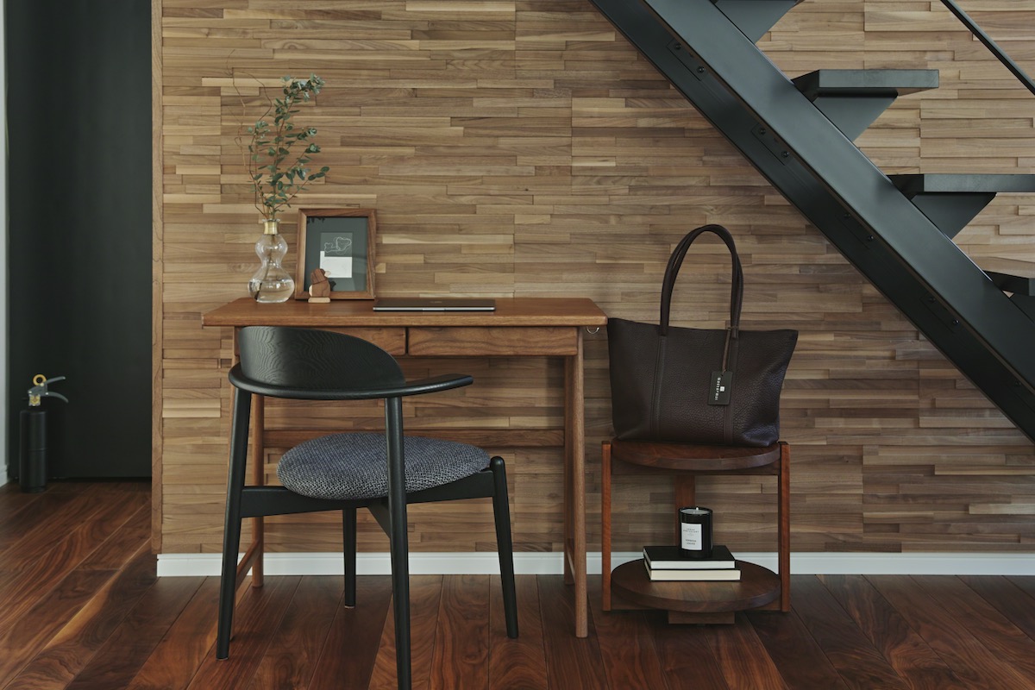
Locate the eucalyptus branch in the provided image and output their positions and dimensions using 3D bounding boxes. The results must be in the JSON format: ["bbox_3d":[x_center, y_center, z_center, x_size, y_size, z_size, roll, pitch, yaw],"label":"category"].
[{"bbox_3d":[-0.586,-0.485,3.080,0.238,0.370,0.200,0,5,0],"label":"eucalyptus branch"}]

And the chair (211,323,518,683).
[{"bbox_3d":[-0.335,0.307,2.690,0.530,0.730,0.530,3,6,30],"label":"chair"}]

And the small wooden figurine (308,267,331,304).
[{"bbox_3d":[-0.492,-0.147,3.070,0.058,0.086,0.043,0,5,0],"label":"small wooden figurine"}]

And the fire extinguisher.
[{"bbox_3d":[-1.590,0.294,4.155,0.162,0.390,0.092,0,5,0],"label":"fire extinguisher"}]

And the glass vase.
[{"bbox_3d":[-0.618,-0.212,3.095,0.117,0.204,0.117,0,5,0],"label":"glass vase"}]

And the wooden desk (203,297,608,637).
[{"bbox_3d":[-0.253,0.273,2.955,0.900,0.730,0.460,0,5,-1],"label":"wooden desk"}]

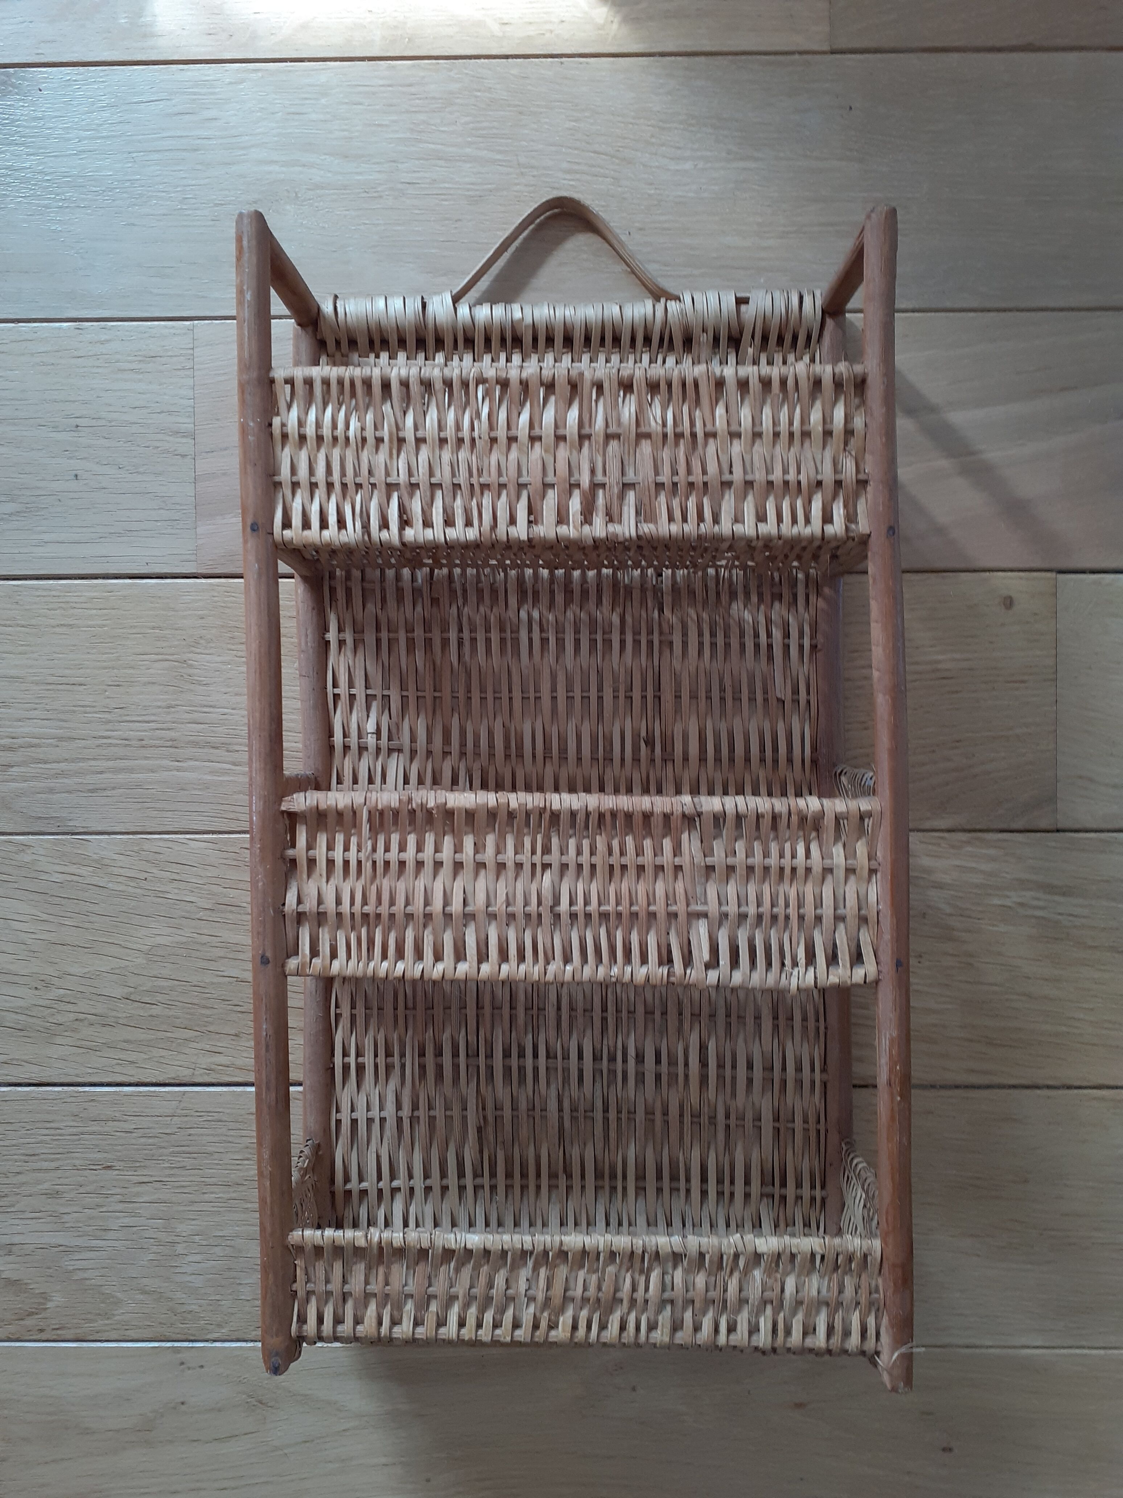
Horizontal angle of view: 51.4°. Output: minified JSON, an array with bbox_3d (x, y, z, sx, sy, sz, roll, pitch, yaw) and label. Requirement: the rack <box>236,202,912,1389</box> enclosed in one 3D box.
[{"bbox_3d":[0.007,-0.002,0.579,0.299,0.117,0.575,-1,90,1],"label":"rack"}]

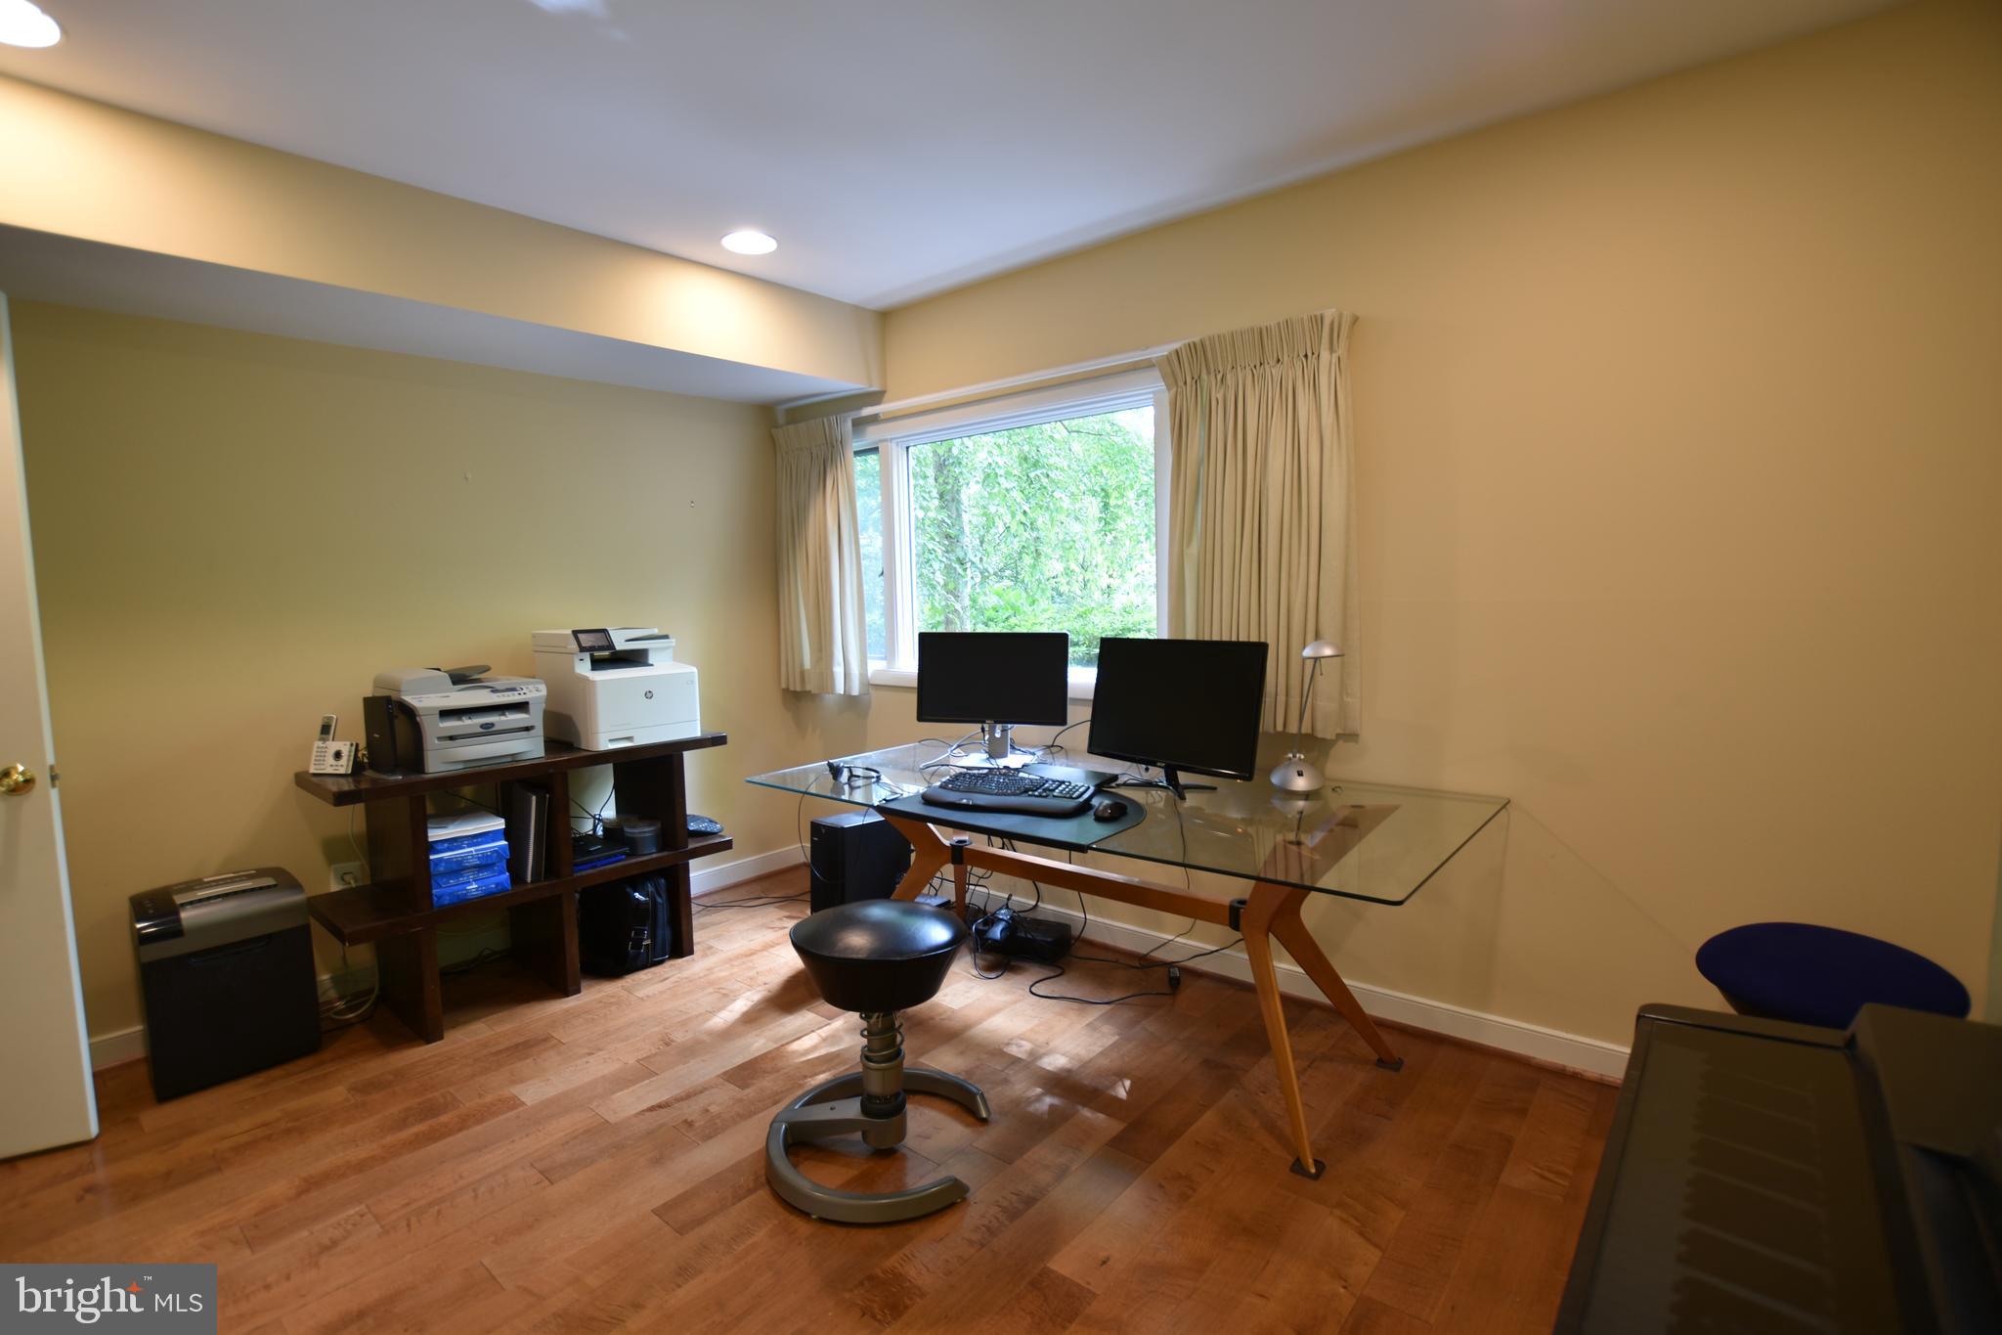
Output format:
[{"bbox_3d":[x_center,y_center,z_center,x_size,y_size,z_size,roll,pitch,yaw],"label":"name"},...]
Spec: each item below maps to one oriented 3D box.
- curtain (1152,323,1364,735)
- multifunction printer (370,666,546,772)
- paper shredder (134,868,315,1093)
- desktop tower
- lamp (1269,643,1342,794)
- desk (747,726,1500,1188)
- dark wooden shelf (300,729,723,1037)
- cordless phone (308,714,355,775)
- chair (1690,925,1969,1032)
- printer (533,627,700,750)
[{"bbox_3d":[0.794,-0.417,2.787,0.650,1.226,0.113,4,7,41],"label":"curtain"},{"bbox_3d":[-1.758,0.146,2.907,0.374,0.305,0.424,4,7,41],"label":"multifunction printer"},{"bbox_3d":[-2.196,0.878,2.532,0.256,0.522,0.389,4,7,41],"label":"paper shredder"},{"bbox_3d":[-0.565,0.815,3.703,0.187,0.402,0.424,4,7,41],"label":"desktop tower"},{"bbox_3d":[0.877,0.142,2.525,0.197,0.428,0.143,4,7,41],"label":"lamp"},{"bbox_3d":[0.246,0.725,2.684,2.068,0.739,0.916,3,7,39],"label":"desk"},{"bbox_3d":[-1.586,0.684,3.071,0.433,0.804,1.251,4,7,41],"label":"dark wooden shelf"},{"bbox_3d":[-2.053,0.235,2.735,0.118,0.177,0.098,-1,5,2],"label":"cordless phone"},{"bbox_3d":[1.605,0.849,1.756,0.463,0.591,0.463,4,7,41],"label":"chair"},{"bbox_3d":[-1.421,0.065,3.294,0.453,0.394,0.414,4,7,41],"label":"printer"}]

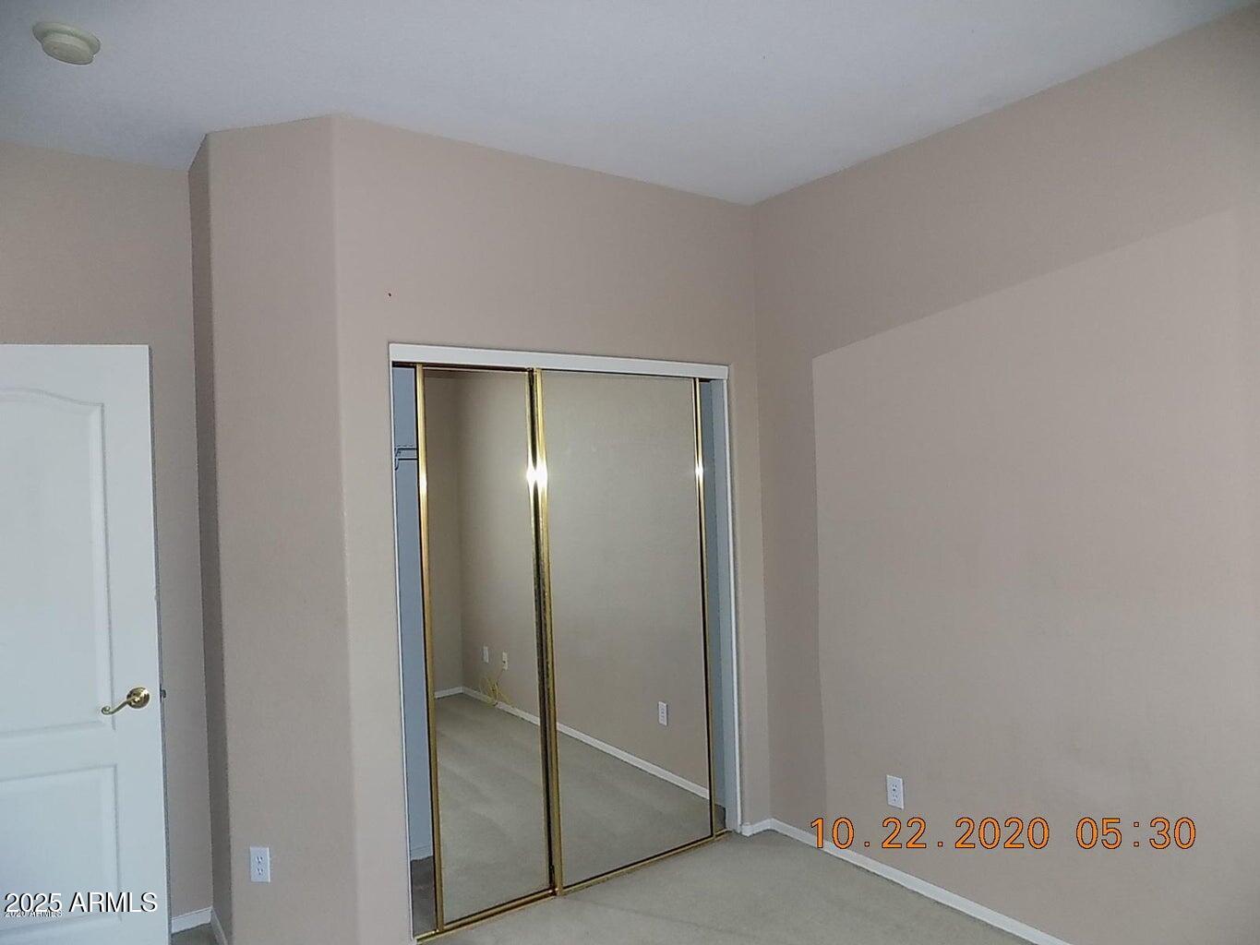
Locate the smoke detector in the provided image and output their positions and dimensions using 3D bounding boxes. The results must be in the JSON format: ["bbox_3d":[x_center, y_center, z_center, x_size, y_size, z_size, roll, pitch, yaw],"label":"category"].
[{"bbox_3d":[-1.437,-1.091,2.141,0.143,0.044,0.143,-2,0,-35],"label":"smoke detector"}]

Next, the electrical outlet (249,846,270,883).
[{"bbox_3d":[-1.201,1.274,2.714,0.070,0.115,0.010,-2,0,11],"label":"electrical outlet"}]

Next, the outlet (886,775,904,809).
[{"bbox_3d":[0.997,1.206,3.153,0.010,0.115,0.070,-2,0,-35],"label":"outlet"}]

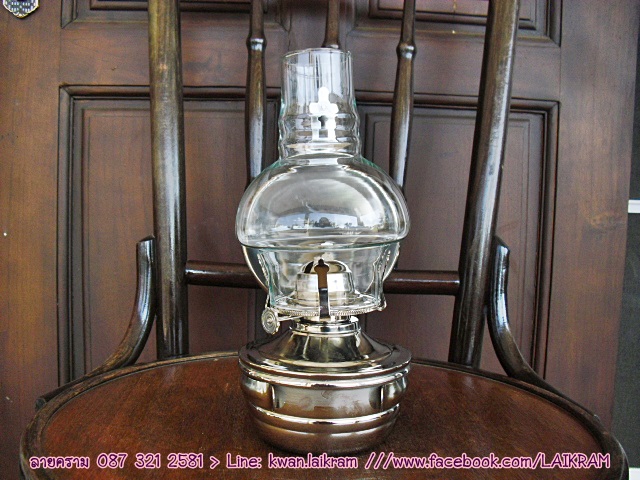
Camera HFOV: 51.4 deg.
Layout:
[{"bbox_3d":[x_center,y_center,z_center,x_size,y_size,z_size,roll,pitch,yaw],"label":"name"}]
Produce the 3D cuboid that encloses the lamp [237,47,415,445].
[{"bbox_3d":[0.003,0.005,0.459,0.120,0.260,0.120,0,4,0],"label":"lamp"}]

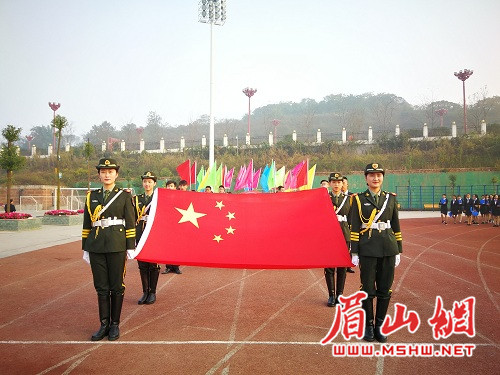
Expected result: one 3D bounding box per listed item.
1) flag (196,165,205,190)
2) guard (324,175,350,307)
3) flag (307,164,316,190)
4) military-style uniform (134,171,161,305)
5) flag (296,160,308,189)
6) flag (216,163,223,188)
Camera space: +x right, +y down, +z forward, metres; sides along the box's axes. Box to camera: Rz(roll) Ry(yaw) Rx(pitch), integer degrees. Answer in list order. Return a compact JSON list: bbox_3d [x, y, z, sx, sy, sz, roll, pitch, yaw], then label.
[{"bbox_3d":[-1.523,-0.308,12.000,0.270,0.800,0.140,0,-2,0],"label":"flag"},{"bbox_3d":[1.115,0.671,5.000,0.470,1.710,0.330,0,-2,0],"label":"guard"},{"bbox_3d":[1.831,-0.293,11.800,0.420,0.820,0.160,0,-2,0],"label":"flag"},{"bbox_3d":[-1.334,0.660,5.150,0.500,1.760,0.340,0,-2,0],"label":"military-style uniform"},{"bbox_3d":[1.494,-0.370,11.100,0.360,0.820,0.160,0,-2,0],"label":"flag"},{"bbox_3d":[-0.938,-0.348,11.800,0.260,0.800,0.140,0,-2,0],"label":"flag"}]

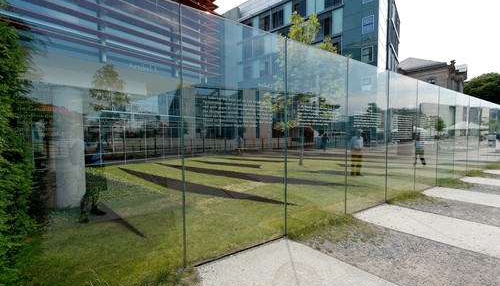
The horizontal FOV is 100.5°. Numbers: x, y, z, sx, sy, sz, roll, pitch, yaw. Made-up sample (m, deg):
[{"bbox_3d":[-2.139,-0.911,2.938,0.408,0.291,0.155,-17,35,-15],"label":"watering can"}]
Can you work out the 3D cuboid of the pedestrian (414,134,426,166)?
[{"bbox_3d":[8.756,0.319,10.700,0.580,1.680,0.500,0,2,2],"label":"pedestrian"}]

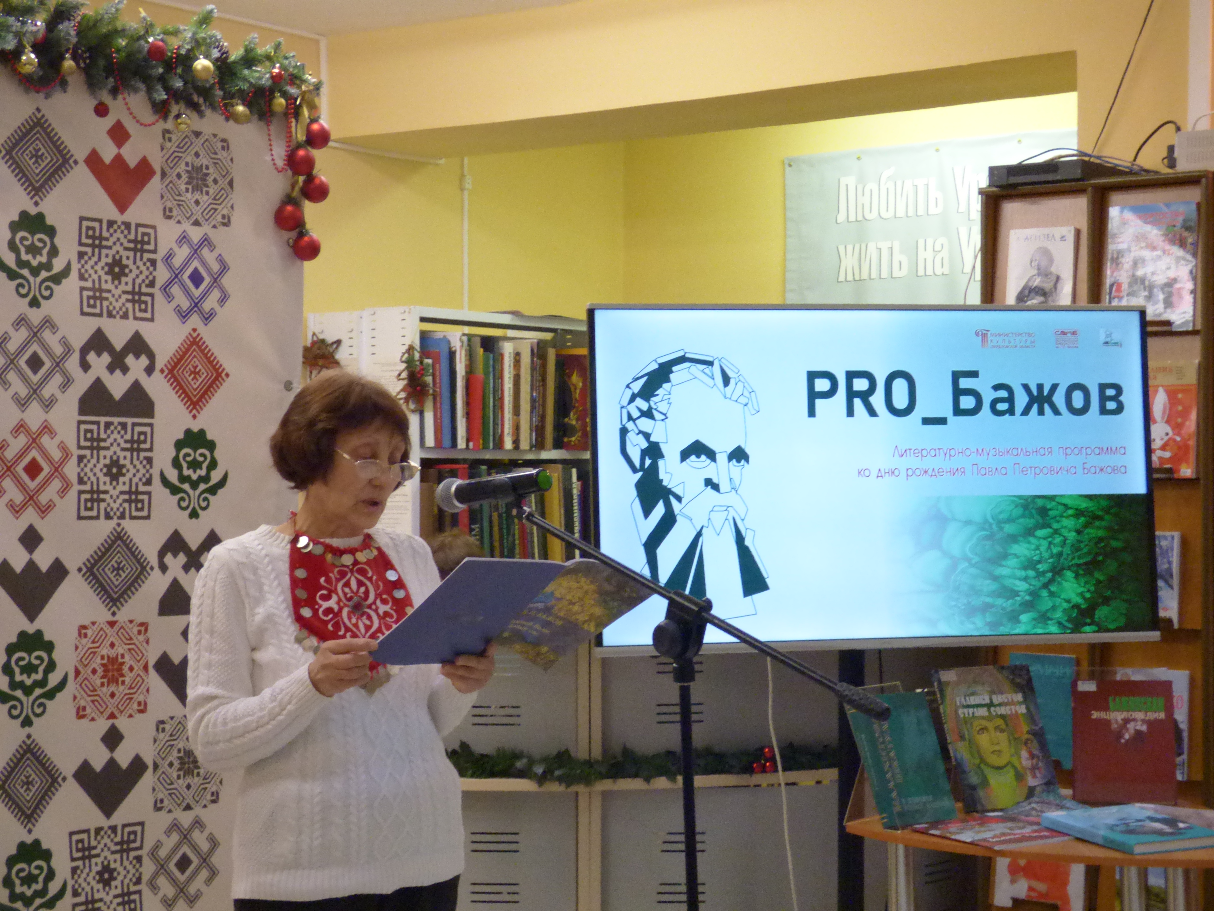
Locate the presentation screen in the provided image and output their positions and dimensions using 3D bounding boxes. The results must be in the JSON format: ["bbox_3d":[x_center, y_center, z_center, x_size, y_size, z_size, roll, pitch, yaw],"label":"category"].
[{"bbox_3d":[0.565,0.045,4.838,1.240,0.715,0.060,-1,-4,-14],"label":"presentation screen"}]

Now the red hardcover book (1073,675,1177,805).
[{"bbox_3d":[1.078,0.601,4.827,0.207,0.267,0.038,0,-24,10],"label":"red hardcover book"}]

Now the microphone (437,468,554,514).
[{"bbox_3d":[-0.170,0.050,3.440,0.052,0.052,0.240,0,-7,-42],"label":"microphone"}]

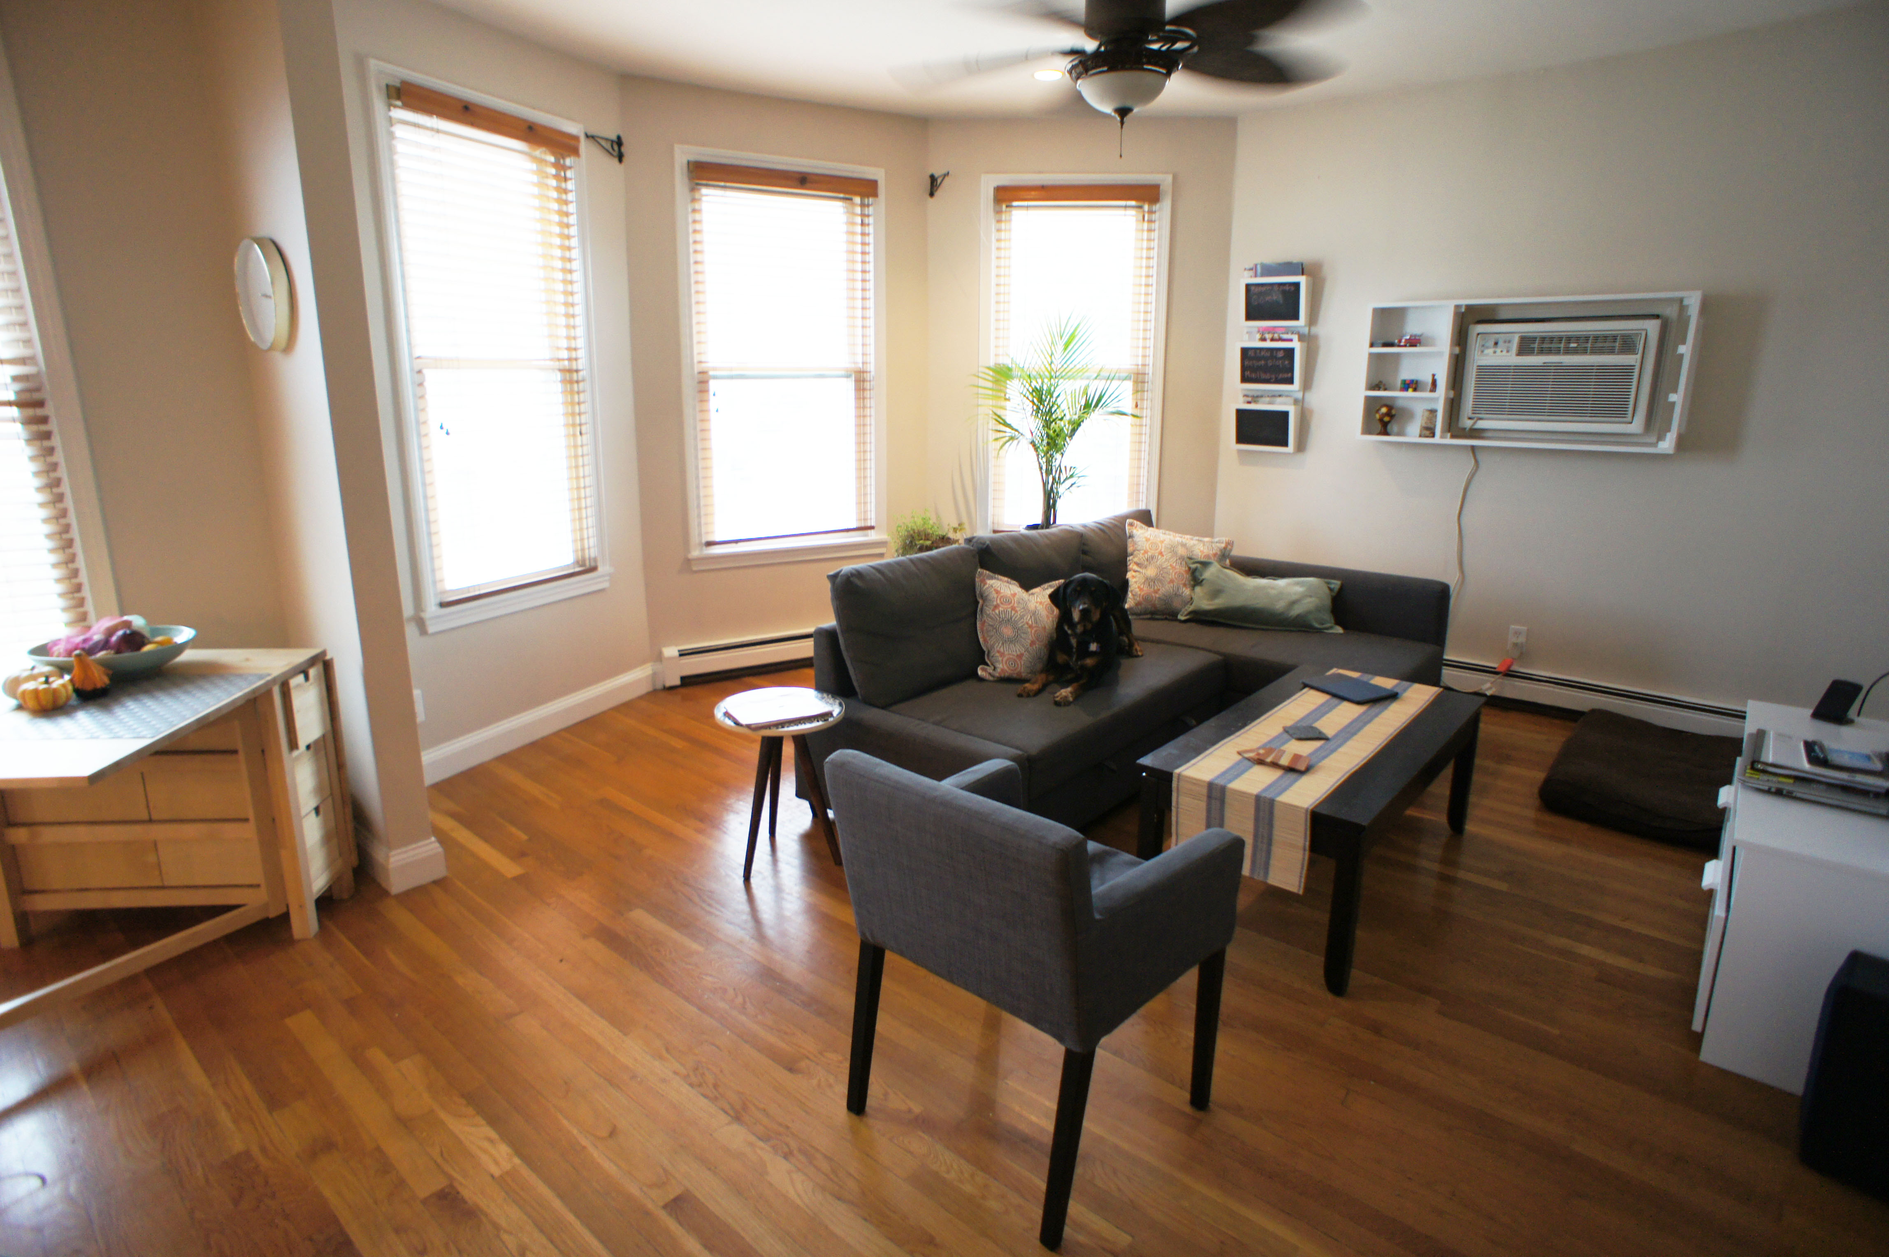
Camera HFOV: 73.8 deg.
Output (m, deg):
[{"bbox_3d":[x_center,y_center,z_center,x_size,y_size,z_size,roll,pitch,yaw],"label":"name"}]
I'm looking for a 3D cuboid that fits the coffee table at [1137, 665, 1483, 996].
[{"bbox_3d":[1.121,0.542,3.730,0.610,0.480,1.240,9,16,34],"label":"coffee table"}]

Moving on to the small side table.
[{"bbox_3d":[-0.499,0.491,3.913,0.400,0.500,0.400,0,13,0],"label":"small side table"}]

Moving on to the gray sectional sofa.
[{"bbox_3d":[0.764,0.123,4.665,1.470,0.860,2.280,10,17,37],"label":"gray sectional sofa"}]

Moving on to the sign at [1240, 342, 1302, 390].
[{"bbox_3d":[1.556,-1.250,6.002,0.329,0.221,0.050,12,18,41],"label":"sign"}]

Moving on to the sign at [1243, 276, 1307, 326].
[{"bbox_3d":[1.561,-1.537,5.927,0.332,0.220,0.050,12,18,41],"label":"sign"}]

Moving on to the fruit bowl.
[{"bbox_3d":[-2.226,0.071,3.386,0.380,0.080,0.380,0,13,0],"label":"fruit bowl"}]

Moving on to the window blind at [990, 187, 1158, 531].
[{"bbox_3d":[0.651,-1.320,6.302,0.805,1.689,0.070,1,14,5],"label":"window blind"}]

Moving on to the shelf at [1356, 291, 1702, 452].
[{"bbox_3d":[2.382,-1.062,5.239,1.289,0.601,0.110,12,18,41],"label":"shelf"}]

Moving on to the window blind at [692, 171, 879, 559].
[{"bbox_3d":[-0.734,-1.275,5.982,0.922,1.704,0.070,-8,16,-31],"label":"window blind"}]

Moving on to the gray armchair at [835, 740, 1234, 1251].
[{"bbox_3d":[0.183,0.646,2.598,0.610,0.810,0.600,12,18,41],"label":"gray armchair"}]

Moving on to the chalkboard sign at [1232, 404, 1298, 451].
[{"bbox_3d":[1.555,-0.966,6.072,0.330,0.219,0.050,12,18,41],"label":"chalkboard sign"}]

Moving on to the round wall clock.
[{"bbox_3d":[-1.977,-0.967,3.649,0.045,0.315,0.315,-13,19,-43],"label":"round wall clock"}]

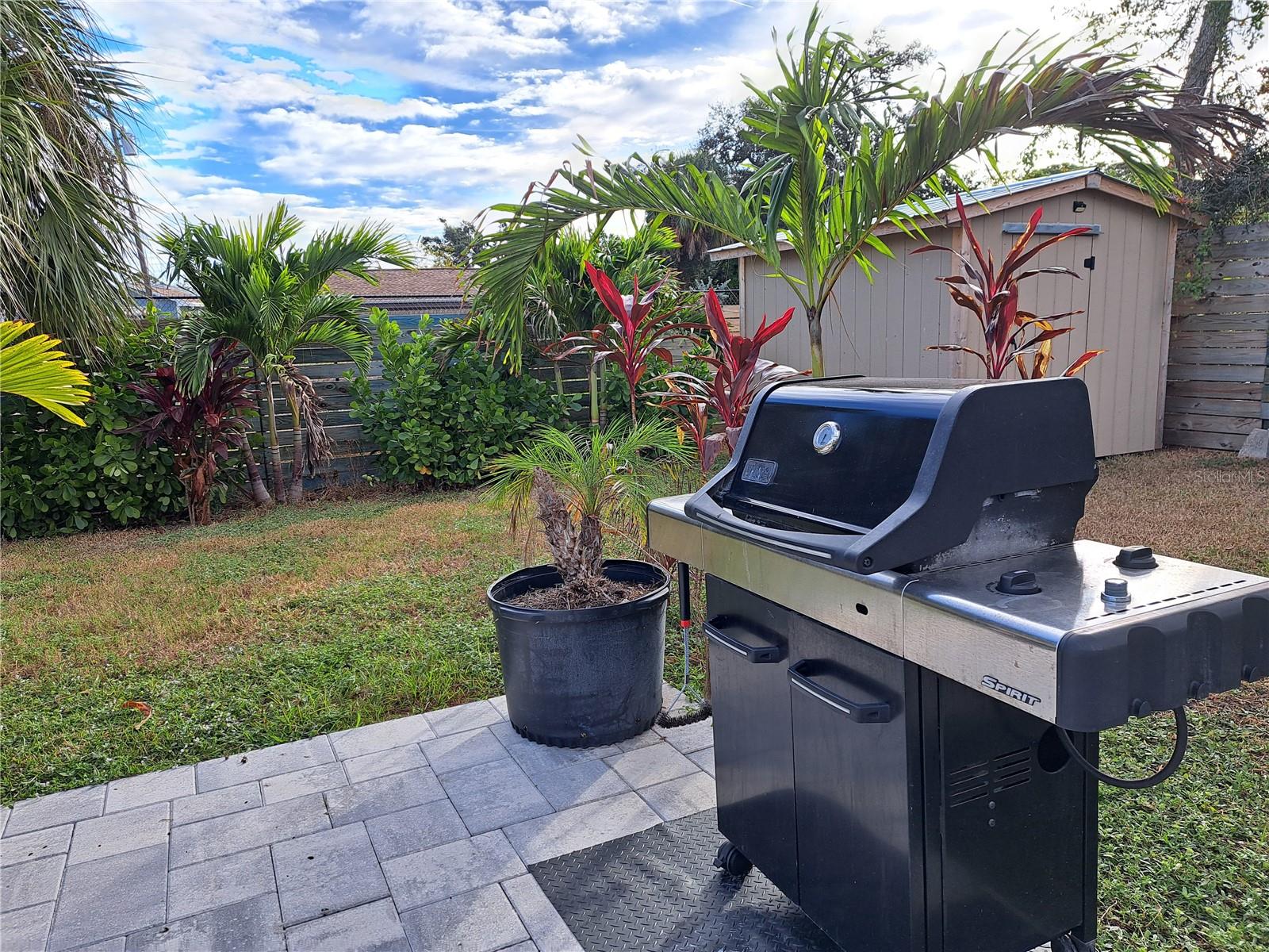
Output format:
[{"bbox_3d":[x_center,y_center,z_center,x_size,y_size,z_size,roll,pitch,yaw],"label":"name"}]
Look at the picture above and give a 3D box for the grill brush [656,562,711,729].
[{"bbox_3d":[0.119,0.399,2.184,0.150,0.448,0.050,-7,11,-26],"label":"grill brush"}]

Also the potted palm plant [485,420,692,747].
[{"bbox_3d":[-0.167,0.308,2.900,0.670,0.981,0.660,-2,10,-4],"label":"potted palm plant"}]

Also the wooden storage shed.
[{"bbox_3d":[2.913,-1.498,8.620,2.960,2.370,3.360,-6,11,-25],"label":"wooden storage shed"}]

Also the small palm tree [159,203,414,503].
[{"bbox_3d":[-2.855,-1.022,7.228,2.050,2.480,1.900,-6,10,-21],"label":"small palm tree"}]

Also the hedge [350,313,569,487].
[{"bbox_3d":[-1.646,-0.696,8.186,1.750,1.620,1.150,-7,11,-26],"label":"hedge"}]

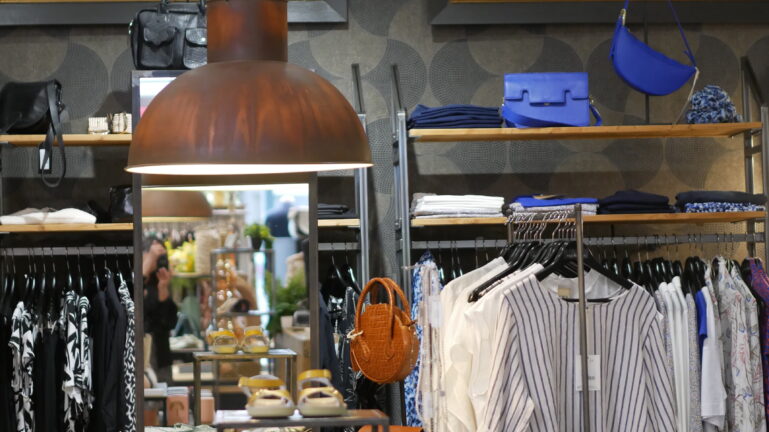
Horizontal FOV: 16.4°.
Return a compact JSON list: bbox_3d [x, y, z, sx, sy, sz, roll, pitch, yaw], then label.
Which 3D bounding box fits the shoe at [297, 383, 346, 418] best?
[{"bbox_3d":[-0.146,0.400,5.970,0.102,0.084,0.250,-1,-1,-7],"label":"shoe"}]

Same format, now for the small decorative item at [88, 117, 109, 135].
[{"bbox_3d":[-0.921,-0.291,8.580,0.064,0.057,0.055,-1,-1,-4],"label":"small decorative item"}]

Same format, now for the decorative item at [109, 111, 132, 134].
[{"bbox_3d":[-0.849,-0.298,8.580,0.078,0.070,0.060,-1,-1,-4],"label":"decorative item"}]

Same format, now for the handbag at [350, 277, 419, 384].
[{"bbox_3d":[0.000,0.340,7.900,0.220,0.320,0.080,-2,-1,41],"label":"handbag"}]

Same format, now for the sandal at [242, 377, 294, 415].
[{"bbox_3d":[-0.265,0.402,5.970,0.102,0.085,0.250,-1,-1,-7],"label":"sandal"}]

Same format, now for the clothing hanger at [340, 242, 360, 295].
[{"bbox_3d":[-0.121,0.168,8.700,0.025,0.200,0.420,-1,-1,-14],"label":"clothing hanger"}]

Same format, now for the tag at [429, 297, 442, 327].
[{"bbox_3d":[0.132,0.251,6.950,0.036,0.080,0.004,-1,-1,20],"label":"tag"}]

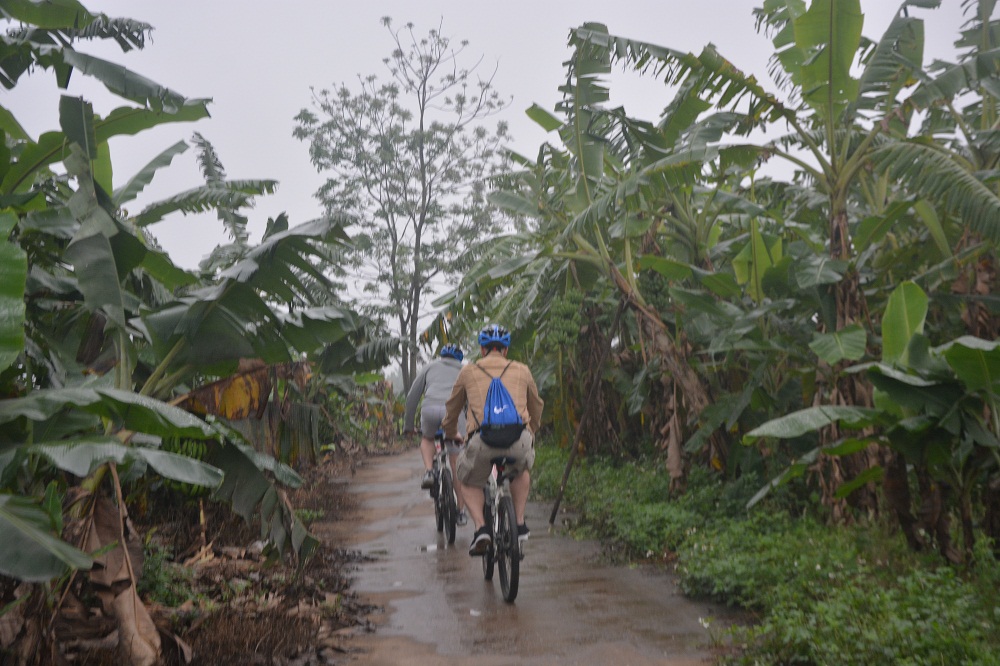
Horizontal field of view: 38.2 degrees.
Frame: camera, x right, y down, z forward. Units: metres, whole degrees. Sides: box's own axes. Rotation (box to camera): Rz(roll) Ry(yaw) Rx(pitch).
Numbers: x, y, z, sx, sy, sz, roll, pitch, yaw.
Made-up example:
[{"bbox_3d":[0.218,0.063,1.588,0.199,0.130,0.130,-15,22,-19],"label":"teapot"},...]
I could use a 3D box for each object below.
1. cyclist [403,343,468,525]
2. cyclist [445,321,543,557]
[{"bbox_3d":[-0.575,0.912,13.100,0.640,1.640,0.920,0,-2,-8],"label":"cyclist"},{"bbox_3d":[-0.050,0.715,9.550,0.660,1.530,0.870,0,-2,-8],"label":"cyclist"}]

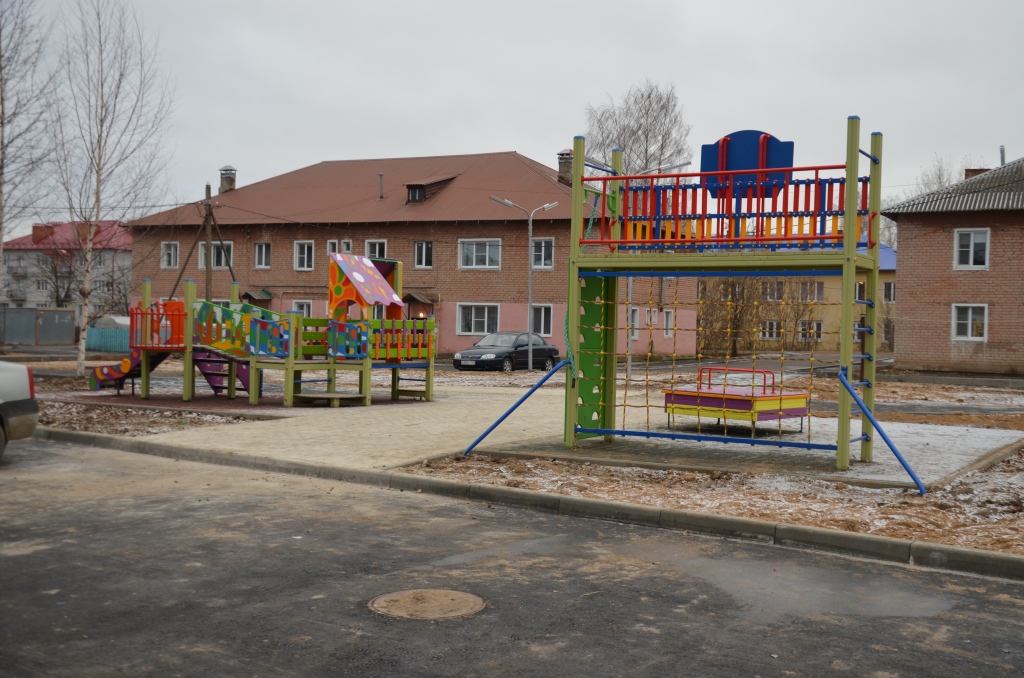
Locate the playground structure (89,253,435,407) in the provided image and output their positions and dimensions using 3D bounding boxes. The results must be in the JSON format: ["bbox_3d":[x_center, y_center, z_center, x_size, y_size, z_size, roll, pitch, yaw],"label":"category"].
[{"bbox_3d":[-4.495,-0.262,18.950,6.300,2.600,3.200,2,1,8],"label":"playground structure"}]

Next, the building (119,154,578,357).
[{"bbox_3d":[-5.217,-4.346,56.490,26.900,9.900,12.400,2,1,27],"label":"building"}]

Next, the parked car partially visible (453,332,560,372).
[{"bbox_3d":[-0.186,0.482,39.500,1.740,1.420,4.500,2,1,34],"label":"parked car partially visible"}]

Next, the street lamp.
[{"bbox_3d":[0.511,-1.920,37.452,2.800,5.980,0.600,1,1,-38],"label":"street lamp"}]

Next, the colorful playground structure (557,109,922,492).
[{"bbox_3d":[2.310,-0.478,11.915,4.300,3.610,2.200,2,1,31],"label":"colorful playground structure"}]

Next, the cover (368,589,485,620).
[{"bbox_3d":[-0.488,1.555,6.392,0.690,0.050,0.690,1,1,0],"label":"cover"}]

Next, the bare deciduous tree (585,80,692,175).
[{"bbox_3d":[8.133,-8.069,72.141,7.500,17.500,7.500,1,1,0],"label":"bare deciduous tree"}]

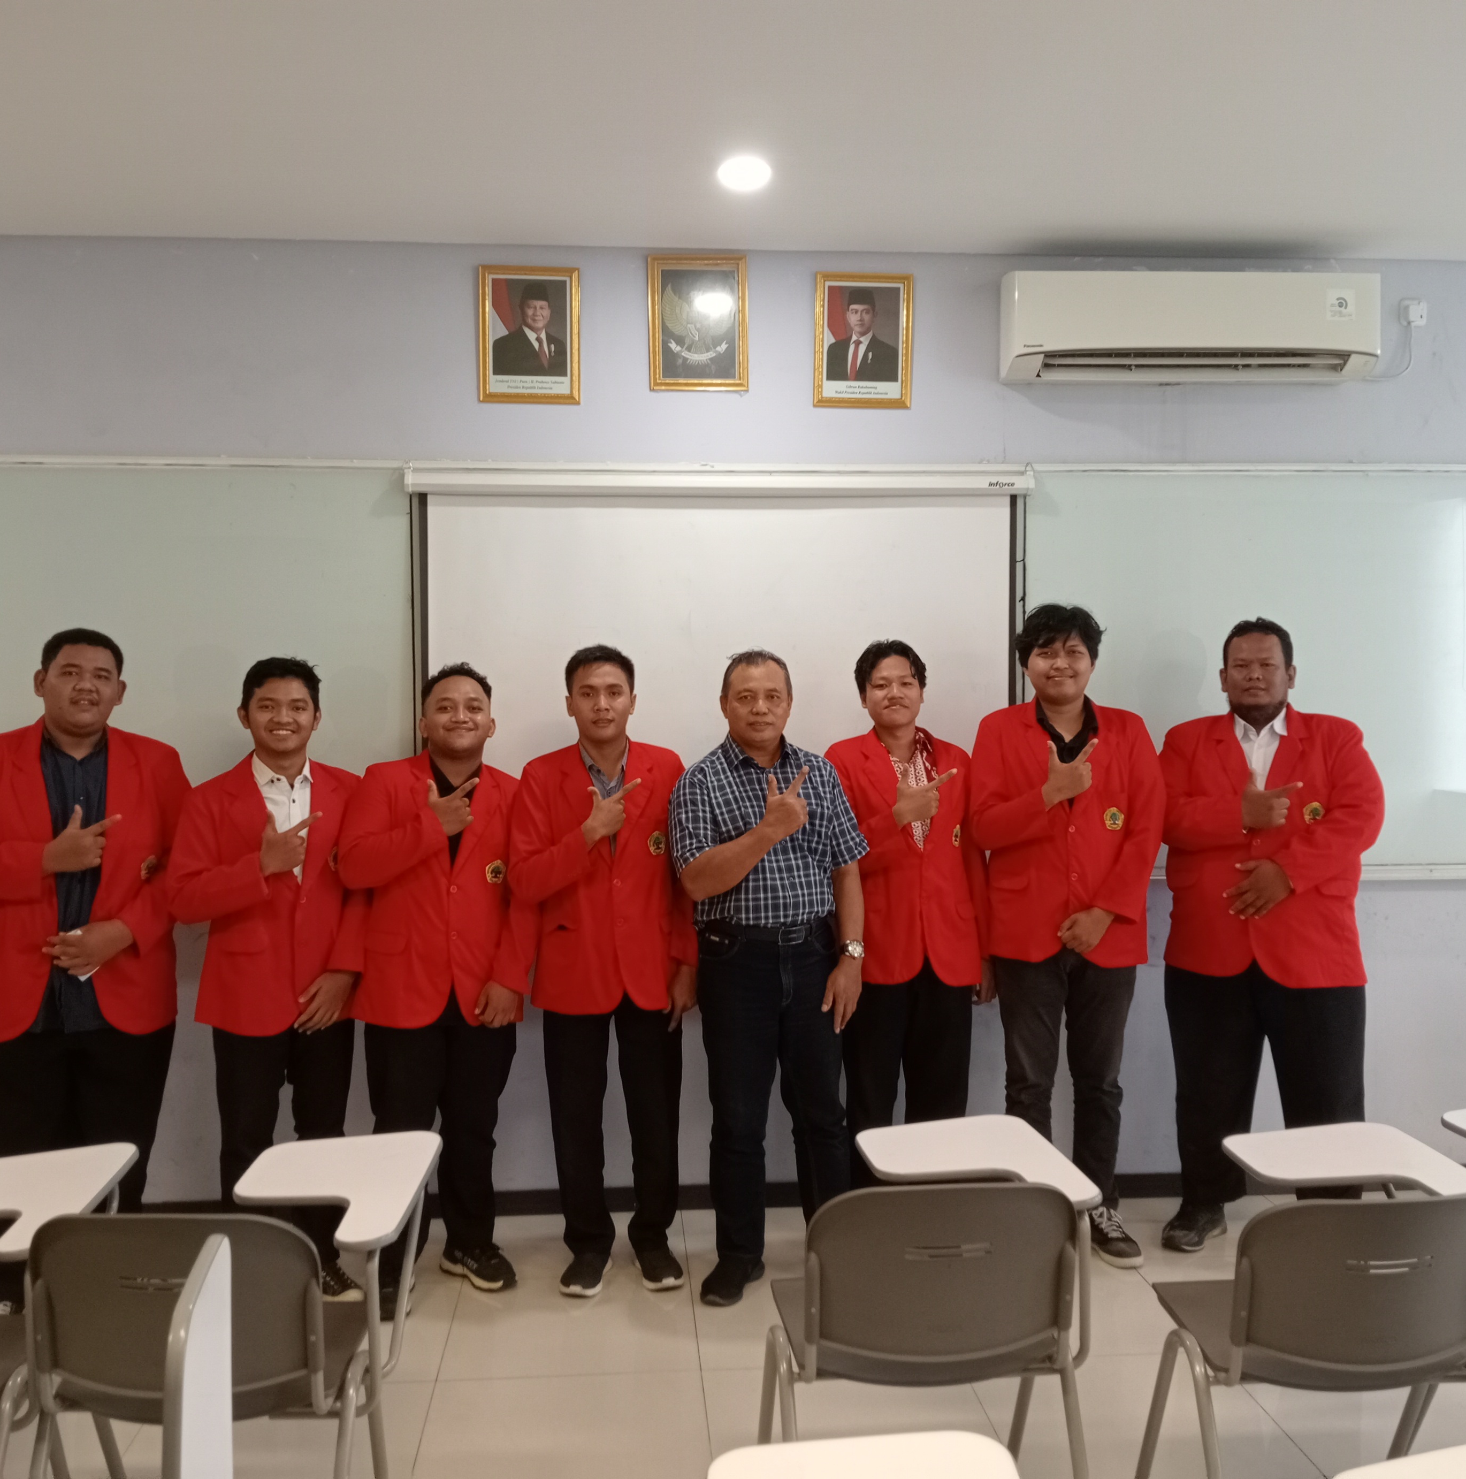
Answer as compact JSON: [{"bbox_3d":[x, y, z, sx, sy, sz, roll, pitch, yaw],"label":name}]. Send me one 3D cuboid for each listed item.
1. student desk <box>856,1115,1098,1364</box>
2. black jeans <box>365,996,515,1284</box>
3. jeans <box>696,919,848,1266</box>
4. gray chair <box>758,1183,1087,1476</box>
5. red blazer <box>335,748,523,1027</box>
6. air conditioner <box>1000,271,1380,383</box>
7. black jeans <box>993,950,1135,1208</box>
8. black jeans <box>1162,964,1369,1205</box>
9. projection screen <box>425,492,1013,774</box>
[{"bbox_3d":[0.429,0.898,2.905,0.370,0.280,0.540,0,1,-4],"label":"student desk"},{"bbox_3d":[-0.763,0.967,4.152,0.394,0.860,0.340,-1,2,-16],"label":"black jeans"},{"bbox_3d":[0.103,0.921,4.238,0.408,0.900,0.360,-1,2,-13],"label":"jeans"},{"bbox_3d":[0.311,1.078,2.760,0.500,0.780,0.560,0,1,-4],"label":"gray chair"},{"bbox_3d":[-0.799,0.398,4.152,0.470,0.720,0.330,-1,1,-12],"label":"red blazer"},{"bbox_3d":[1.339,-1.214,4.719,1.080,0.290,0.235,0,1,-4],"label":"air conditioner"},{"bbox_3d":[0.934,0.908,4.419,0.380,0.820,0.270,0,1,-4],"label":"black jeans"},{"bbox_3d":[1.518,0.916,4.528,0.551,0.900,0.360,0,2,16],"label":"black jeans"},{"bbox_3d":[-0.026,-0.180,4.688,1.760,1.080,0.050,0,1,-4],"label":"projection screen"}]

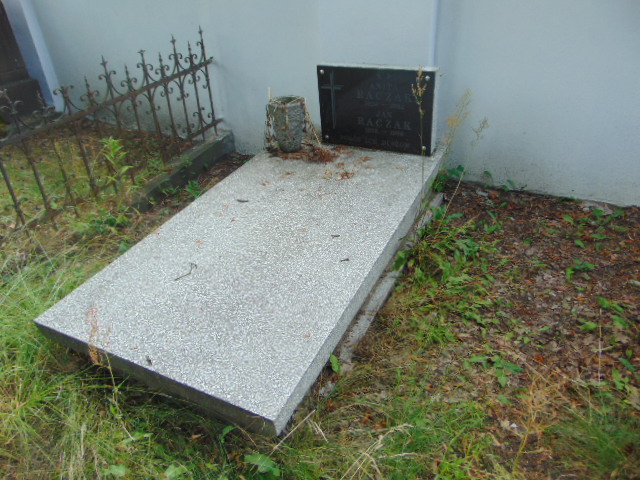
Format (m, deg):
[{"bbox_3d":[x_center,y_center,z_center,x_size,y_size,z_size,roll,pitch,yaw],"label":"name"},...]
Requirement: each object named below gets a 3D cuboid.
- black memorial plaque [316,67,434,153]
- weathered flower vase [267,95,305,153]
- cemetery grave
[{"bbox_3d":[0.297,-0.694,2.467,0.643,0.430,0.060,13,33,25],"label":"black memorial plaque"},{"bbox_3d":[-0.177,-0.645,2.585,0.190,0.275,0.190,-2,29,1],"label":"weathered flower vase"},{"bbox_3d":[-0.145,-0.264,1.959,0.999,0.660,1.828,13,33,25],"label":"cemetery grave"}]

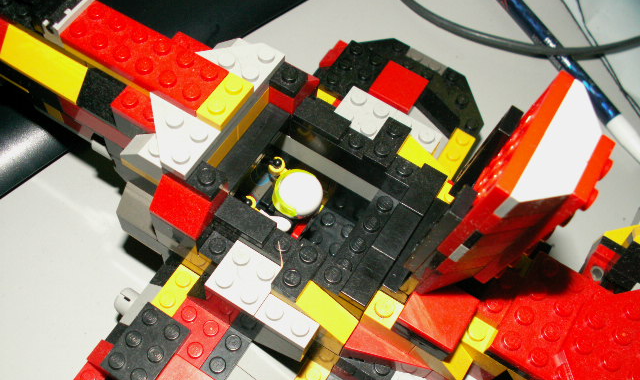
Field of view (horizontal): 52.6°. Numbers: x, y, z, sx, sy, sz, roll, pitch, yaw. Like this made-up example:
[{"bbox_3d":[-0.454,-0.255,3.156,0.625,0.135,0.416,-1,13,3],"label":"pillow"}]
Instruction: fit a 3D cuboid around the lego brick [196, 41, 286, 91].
[{"bbox_3d":[-0.023,-0.038,0.184,0.023,0.005,0.016,31,64,10],"label":"lego brick"}]

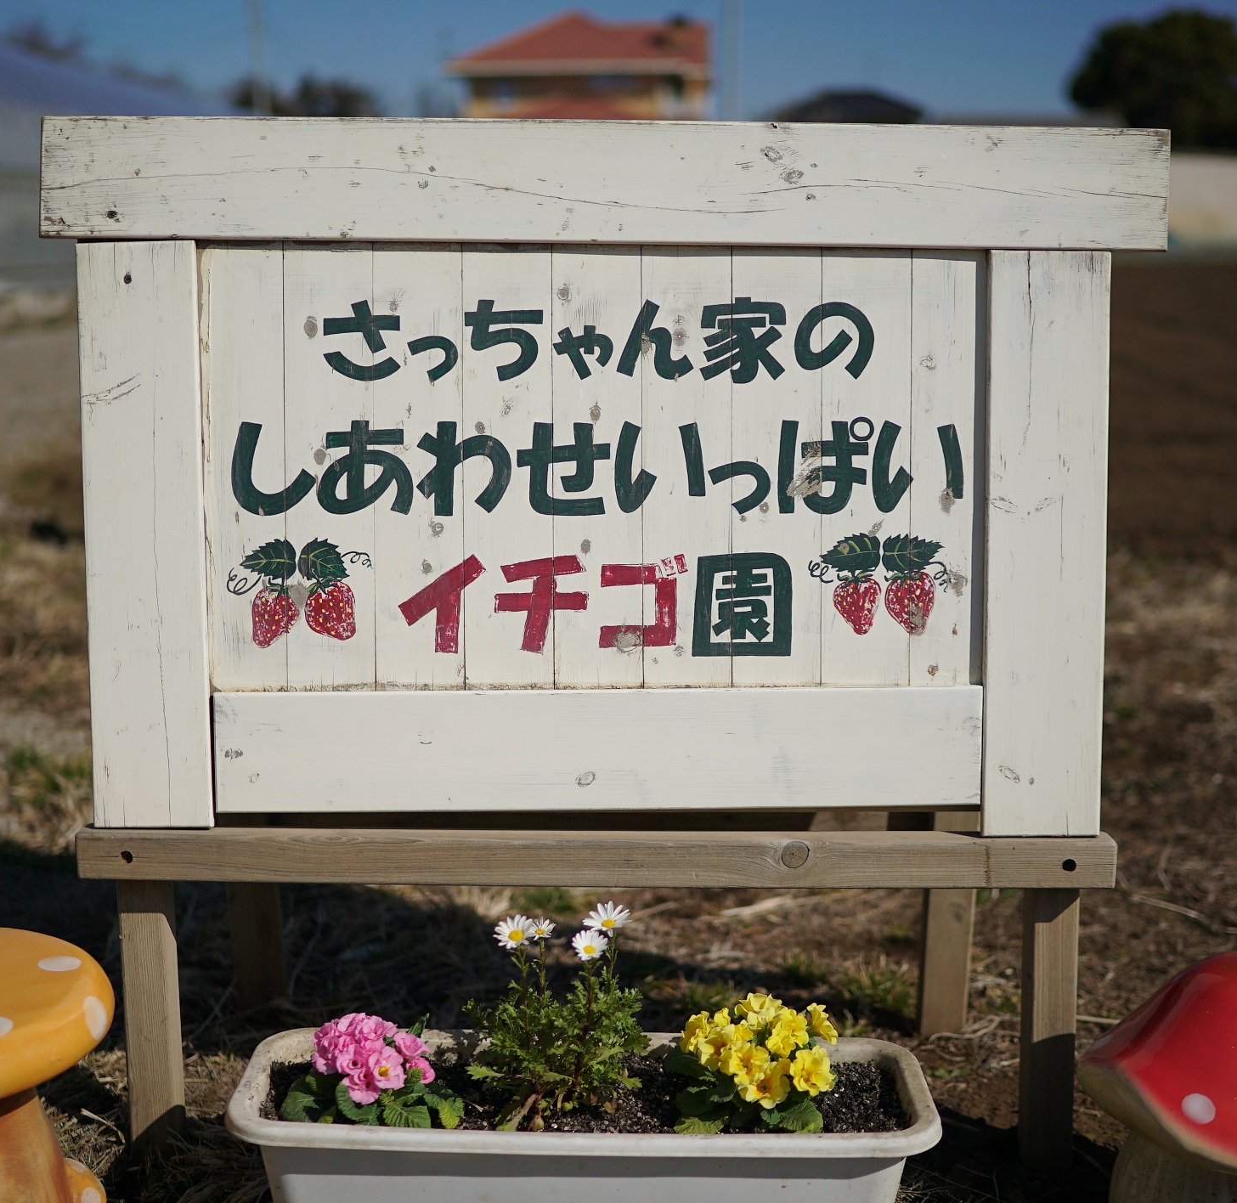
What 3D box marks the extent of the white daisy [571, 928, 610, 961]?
[{"bbox_3d":[-0.026,0.321,1.640,0.036,0.017,0.034,0,54,0],"label":"white daisy"}]

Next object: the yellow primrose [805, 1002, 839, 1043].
[{"bbox_3d":[0.192,0.399,1.657,0.025,0.037,0.036,-28,-2,28],"label":"yellow primrose"}]

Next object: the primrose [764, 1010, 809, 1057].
[{"bbox_3d":[0.158,0.405,1.643,0.042,0.042,0.027,-1,-26,-5],"label":"primrose"}]

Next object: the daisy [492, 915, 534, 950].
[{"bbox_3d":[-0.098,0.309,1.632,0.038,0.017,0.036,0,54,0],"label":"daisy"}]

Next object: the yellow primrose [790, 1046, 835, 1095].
[{"bbox_3d":[0.179,0.433,1.618,0.042,0.042,0.026,-3,-20,-12],"label":"yellow primrose"}]

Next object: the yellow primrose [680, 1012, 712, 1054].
[{"bbox_3d":[0.073,0.404,1.642,0.025,0.037,0.036,28,-4,-32],"label":"yellow primrose"}]

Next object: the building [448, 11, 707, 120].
[{"bbox_3d":[-1.450,-16.834,62.862,9.200,8.300,9.000,0,12,0],"label":"building"}]

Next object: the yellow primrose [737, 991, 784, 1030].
[{"bbox_3d":[0.134,0.387,1.659,0.043,0.025,0.040,0,37,0],"label":"yellow primrose"}]

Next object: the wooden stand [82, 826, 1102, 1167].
[{"bbox_3d":[-0.020,0.381,1.975,1.040,0.380,0.400,0,12,1],"label":"wooden stand"}]

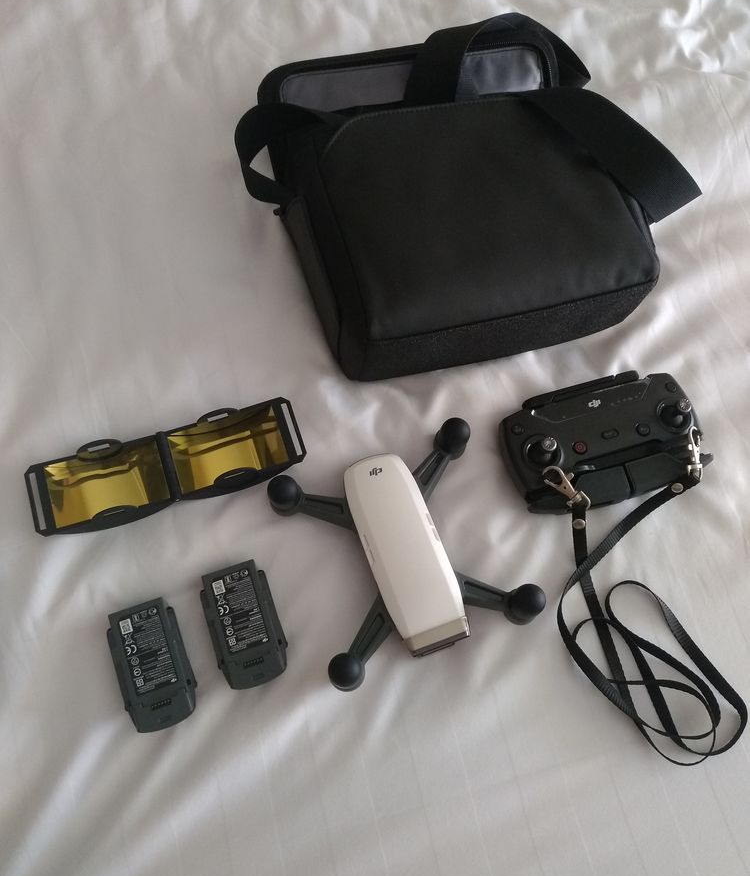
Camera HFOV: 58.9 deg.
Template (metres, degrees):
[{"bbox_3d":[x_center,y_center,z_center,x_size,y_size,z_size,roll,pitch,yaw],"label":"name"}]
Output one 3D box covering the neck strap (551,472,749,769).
[{"bbox_3d":[0.174,0.103,0.430,0.116,0.028,0.195,0,66,-1],"label":"neck strap"}]

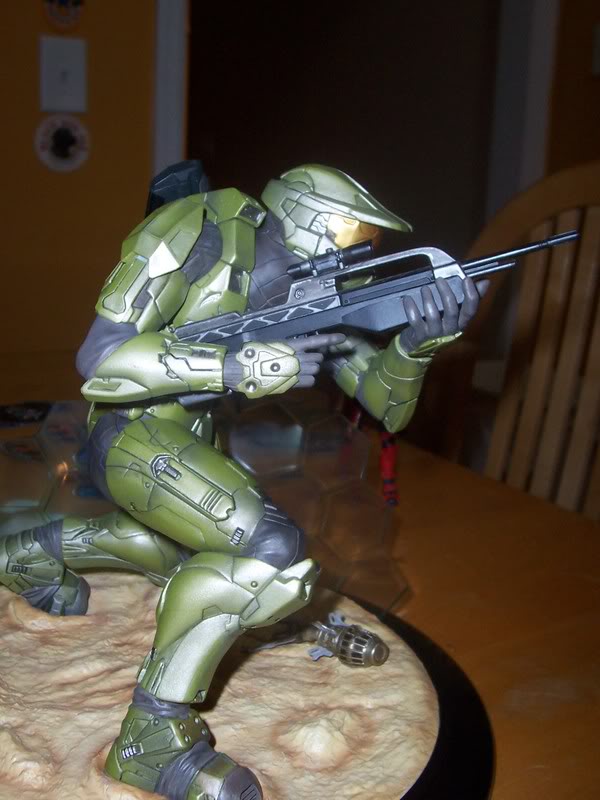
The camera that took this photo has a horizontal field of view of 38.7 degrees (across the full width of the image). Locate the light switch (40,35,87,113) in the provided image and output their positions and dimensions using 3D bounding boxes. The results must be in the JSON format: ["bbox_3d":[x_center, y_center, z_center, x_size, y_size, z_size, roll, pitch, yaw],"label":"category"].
[{"bbox_3d":[-0.381,-0.522,1.372,0.071,0.115,0.018,0,11,-14],"label":"light switch"}]

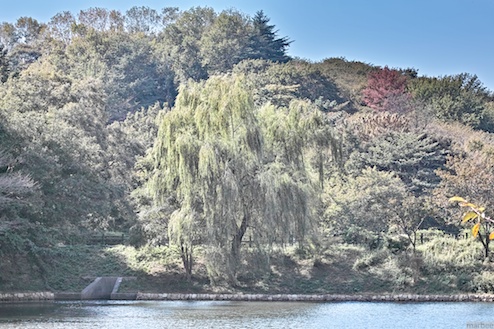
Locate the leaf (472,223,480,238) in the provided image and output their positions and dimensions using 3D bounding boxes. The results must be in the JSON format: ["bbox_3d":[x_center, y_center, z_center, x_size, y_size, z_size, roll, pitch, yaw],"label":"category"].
[{"bbox_3d":[1.066,0.306,10.000,0.037,0.076,0.035,0,-2,0],"label":"leaf"}]

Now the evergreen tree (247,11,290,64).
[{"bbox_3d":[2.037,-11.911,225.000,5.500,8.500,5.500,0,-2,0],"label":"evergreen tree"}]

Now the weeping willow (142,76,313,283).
[{"bbox_3d":[-1.341,1.149,165.000,13.300,15.800,12.500,0,-2,0],"label":"weeping willow"}]

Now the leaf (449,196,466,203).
[{"bbox_3d":[0.978,0.163,10.000,0.084,0.030,0.045,0,-2,0],"label":"leaf"}]

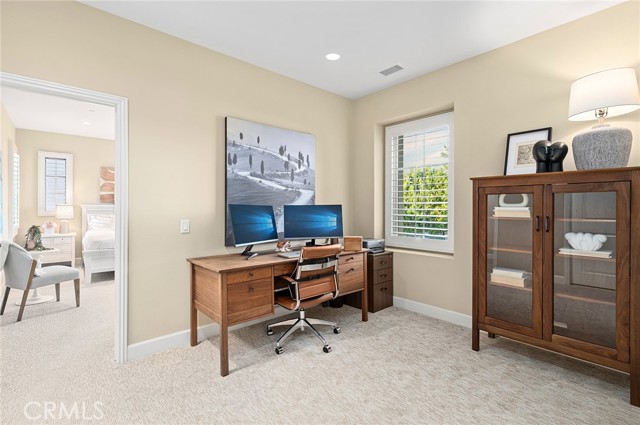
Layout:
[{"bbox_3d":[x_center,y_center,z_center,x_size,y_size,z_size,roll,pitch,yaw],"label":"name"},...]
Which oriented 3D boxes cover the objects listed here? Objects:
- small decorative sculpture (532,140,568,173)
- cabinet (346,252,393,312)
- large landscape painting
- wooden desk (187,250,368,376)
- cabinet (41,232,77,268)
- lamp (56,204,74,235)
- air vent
[{"bbox_3d":[1.782,-0.424,2.199,0.140,0.270,0.190,-1,1,-42],"label":"small decorative sculpture"},{"bbox_3d":[0.585,0.841,3.640,0.385,0.672,0.540,-1,1,-42],"label":"cabinet"},{"bbox_3d":[-0.496,-0.303,3.145,1.130,1.260,0.050,-1,1,-42],"label":"large landscape painting"},{"bbox_3d":[-0.334,0.807,2.833,1.640,0.762,0.690,-1,1,-42],"label":"wooden desk"},{"bbox_3d":[-5.205,0.782,5.553,0.690,0.710,0.460,-1,1,-42],"label":"cabinet"},{"bbox_3d":[-5.059,0.134,5.674,0.290,0.567,0.290,-1,1,-42],"label":"lamp"},{"bbox_3d":[0.795,-1.567,3.147,0.140,0.020,0.250,-1,1,-42],"label":"air vent"}]

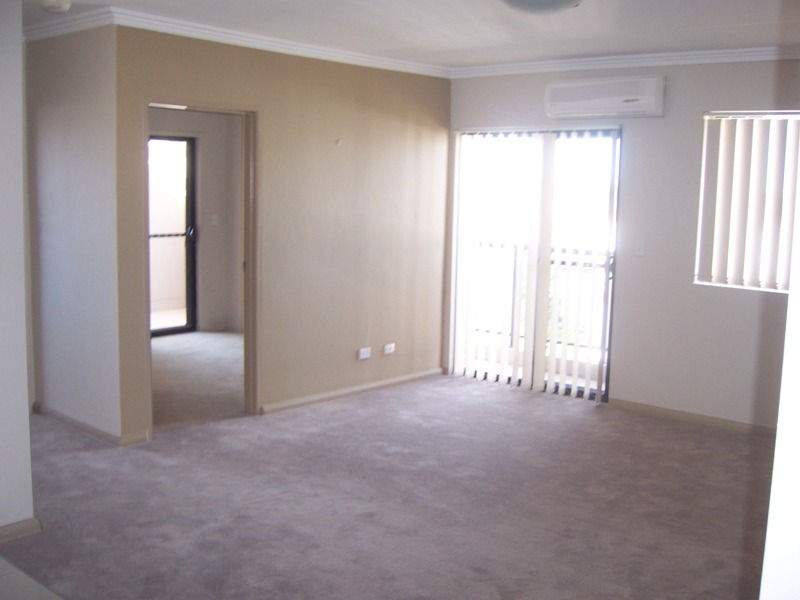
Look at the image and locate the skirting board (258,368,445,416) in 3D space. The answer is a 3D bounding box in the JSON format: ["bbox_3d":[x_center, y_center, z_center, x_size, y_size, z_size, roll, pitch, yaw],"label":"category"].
[{"bbox_3d":[-0.312,0.704,6.573,0.020,0.066,1.921,8,11,43],"label":"skirting board"}]

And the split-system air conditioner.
[{"bbox_3d":[1.487,-1.465,6.084,0.858,0.270,0.200,7,10,39],"label":"split-system air conditioner"}]

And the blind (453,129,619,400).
[{"bbox_3d":[1.050,-0.315,6.755,1.520,2.090,0.100,7,10,39],"label":"blind"}]

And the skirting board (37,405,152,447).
[{"bbox_3d":[-2.068,0.806,5.552,1.093,0.066,0.210,8,10,40],"label":"skirting board"}]

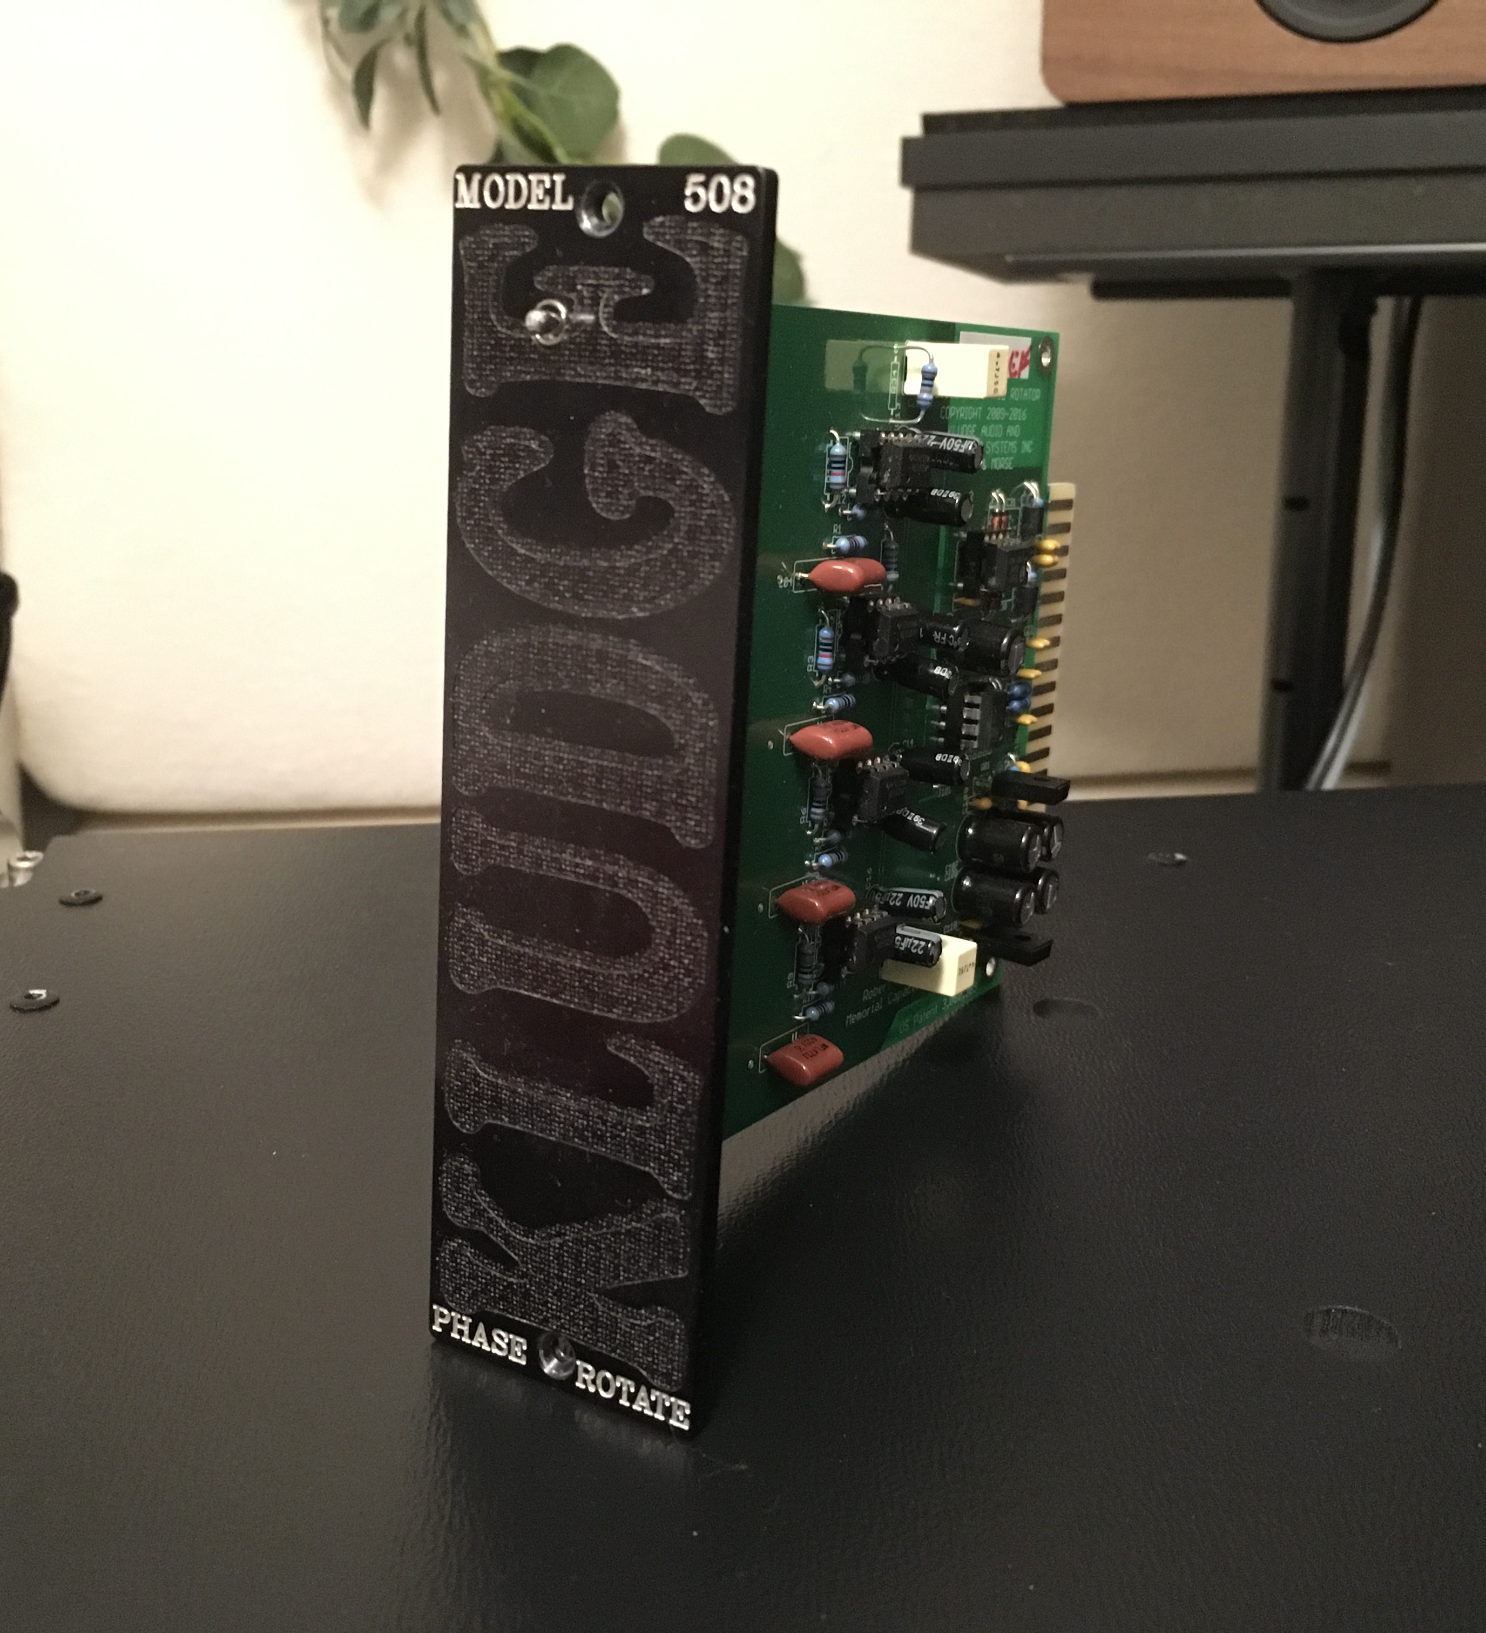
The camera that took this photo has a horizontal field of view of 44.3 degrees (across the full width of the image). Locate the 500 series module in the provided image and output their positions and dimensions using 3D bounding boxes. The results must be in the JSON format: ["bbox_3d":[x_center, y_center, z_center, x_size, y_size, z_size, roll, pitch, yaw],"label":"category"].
[{"bbox_3d":[0.018,-0.011,0.251,0.038,0.133,0.160,12,16,29],"label":"500 series module"}]

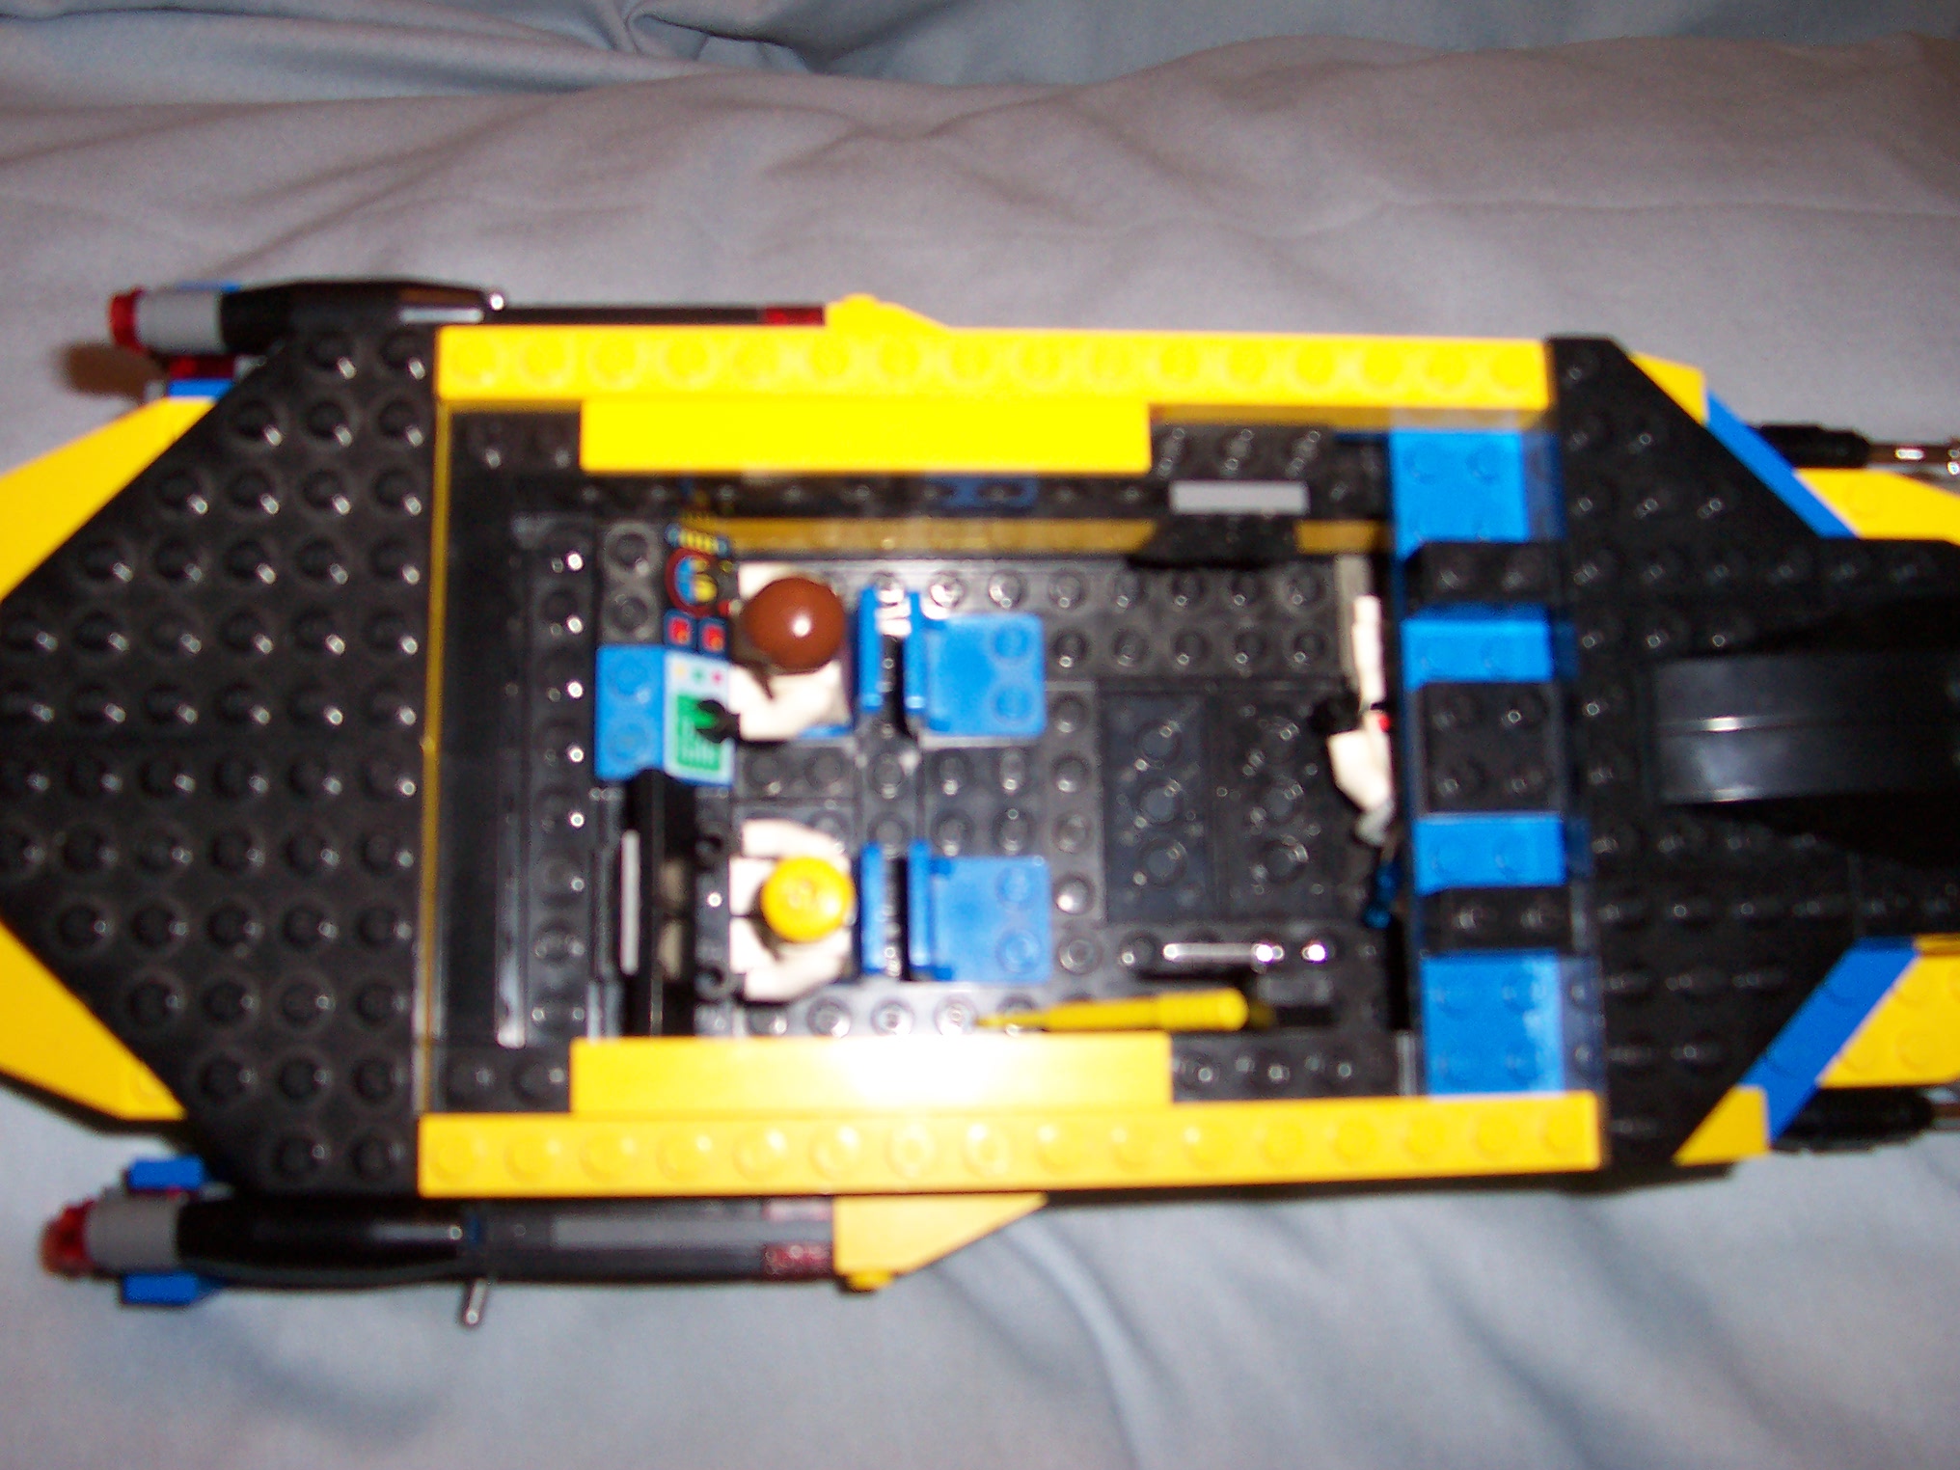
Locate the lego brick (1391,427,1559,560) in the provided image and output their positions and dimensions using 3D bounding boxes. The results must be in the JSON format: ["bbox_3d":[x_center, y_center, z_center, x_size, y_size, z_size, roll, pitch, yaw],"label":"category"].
[{"bbox_3d":[0.058,-0.029,0.254,0.016,0.005,0.016,0,80,-5],"label":"lego brick"}]

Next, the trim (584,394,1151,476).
[{"bbox_3d":[-0.013,-0.034,0.241,0.064,0.003,0.008,0,80,-5],"label":"trim"}]

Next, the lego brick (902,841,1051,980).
[{"bbox_3d":[0.000,0.023,0.260,0.018,0.017,0.016,0,80,-5],"label":"lego brick"}]

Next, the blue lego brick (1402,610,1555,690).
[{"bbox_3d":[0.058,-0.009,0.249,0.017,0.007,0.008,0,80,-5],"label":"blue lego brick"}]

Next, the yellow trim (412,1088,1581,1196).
[{"bbox_3d":[0.004,0.045,0.227,0.128,0.011,0.008,0,80,-5],"label":"yellow trim"}]

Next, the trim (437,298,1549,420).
[{"bbox_3d":[0.003,-0.042,0.246,0.128,0.011,0.008,0,80,-5],"label":"trim"}]

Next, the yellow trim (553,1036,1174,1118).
[{"bbox_3d":[-0.012,0.037,0.228,0.064,0.003,0.008,0,80,-5],"label":"yellow trim"}]

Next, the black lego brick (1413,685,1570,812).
[{"bbox_3d":[0.059,0.001,0.243,0.016,0.005,0.016,0,80,-5],"label":"black lego brick"}]

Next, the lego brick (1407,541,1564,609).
[{"bbox_3d":[0.059,-0.018,0.246,0.016,0.009,0.008,0,80,-5],"label":"lego brick"}]

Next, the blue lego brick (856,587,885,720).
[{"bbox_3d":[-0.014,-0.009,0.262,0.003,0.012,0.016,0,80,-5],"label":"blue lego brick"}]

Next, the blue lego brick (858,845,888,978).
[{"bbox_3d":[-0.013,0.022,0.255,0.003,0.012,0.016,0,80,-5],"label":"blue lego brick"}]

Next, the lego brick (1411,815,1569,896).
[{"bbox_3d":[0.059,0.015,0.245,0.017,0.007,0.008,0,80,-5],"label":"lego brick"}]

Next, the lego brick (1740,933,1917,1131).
[{"bbox_3d":[0.098,0.036,0.246,0.028,0.005,0.027,0,80,-5],"label":"lego brick"}]

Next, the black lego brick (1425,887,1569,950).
[{"bbox_3d":[0.060,0.021,0.239,0.016,0.009,0.008,0,80,-5],"label":"black lego brick"}]

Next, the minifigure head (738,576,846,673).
[{"bbox_3d":[-0.021,-0.013,0.240,0.012,0.012,0.011,0,80,-5],"label":"minifigure head"}]

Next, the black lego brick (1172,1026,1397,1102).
[{"bbox_3d":[0.035,0.038,0.239,0.029,0.009,0.008,0,80,-5],"label":"black lego brick"}]

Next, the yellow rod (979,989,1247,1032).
[{"bbox_3d":[0.016,0.035,0.262,0.034,0.005,0.005,-2,80,-5],"label":"yellow rod"}]

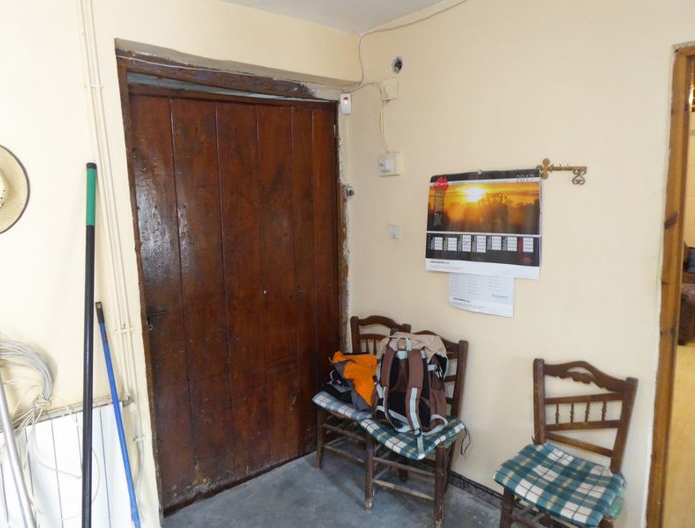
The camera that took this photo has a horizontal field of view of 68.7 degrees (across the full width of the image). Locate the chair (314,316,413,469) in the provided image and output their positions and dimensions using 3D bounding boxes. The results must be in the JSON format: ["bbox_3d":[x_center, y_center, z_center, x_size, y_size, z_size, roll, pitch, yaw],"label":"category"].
[{"bbox_3d":[0.084,0.789,3.049,0.440,0.890,0.410,4,9,37],"label":"chair"}]

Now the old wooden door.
[{"bbox_3d":[-0.528,0.156,2.926,1.236,2.187,0.060,-8,10,-41],"label":"old wooden door"}]

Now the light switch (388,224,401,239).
[{"bbox_3d":[0.274,-0.190,2.996,0.020,0.080,0.080,-8,10,-41],"label":"light switch"}]

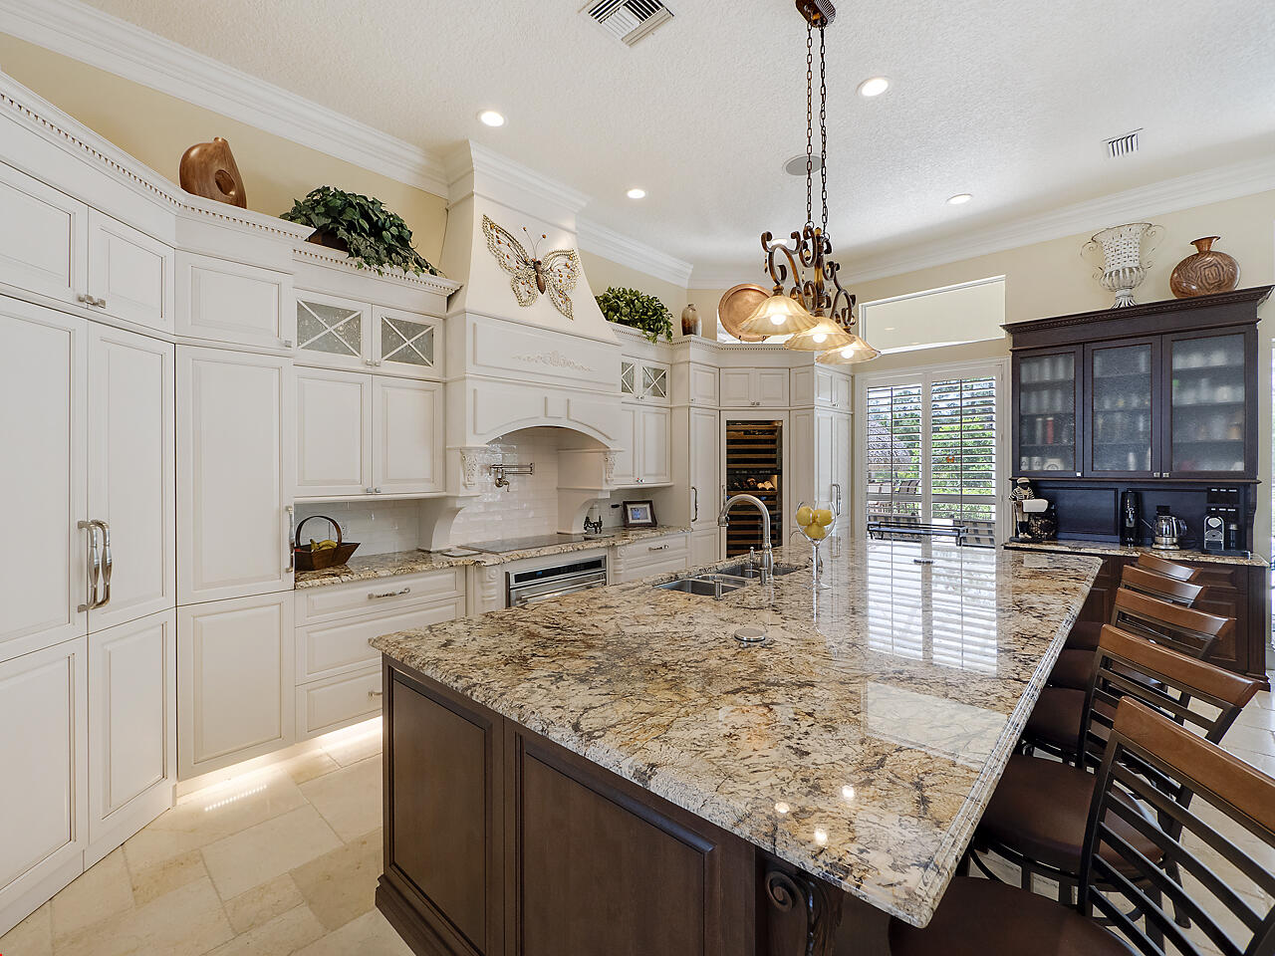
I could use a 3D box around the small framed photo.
[{"bbox_3d":[0.023,0.333,4.720,0.305,0.250,0.060,0,-11,-20],"label":"small framed photo"}]

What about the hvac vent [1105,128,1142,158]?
[{"bbox_3d":[3.204,-2.188,3.406,0.230,0.020,0.300,1,2,40],"label":"hvac vent"}]

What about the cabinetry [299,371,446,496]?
[{"bbox_3d":[-1.696,-0.268,3.214,0.360,0.730,0.860,1,2,45],"label":"cabinetry"}]

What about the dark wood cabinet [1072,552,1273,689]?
[{"bbox_3d":[3.991,1.045,4.273,1.480,0.900,0.620,1,1,41],"label":"dark wood cabinet"}]

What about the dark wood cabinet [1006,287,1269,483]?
[{"bbox_3d":[3.905,-0.655,4.170,1.430,1.320,0.420,1,1,40],"label":"dark wood cabinet"}]

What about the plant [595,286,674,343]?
[{"bbox_3d":[-0.053,-1.479,4.737,0.420,0.460,0.840,1,2,45],"label":"plant"}]

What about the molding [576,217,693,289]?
[{"bbox_3d":[0.000,-2.415,5.620,0.180,0.190,1.880,1,1,45],"label":"molding"}]

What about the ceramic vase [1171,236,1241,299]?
[{"bbox_3d":[4.450,-1.643,4.050,0.360,0.490,0.330,1,1,41],"label":"ceramic vase"}]

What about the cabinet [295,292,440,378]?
[{"bbox_3d":[-1.705,-0.835,3.202,0.330,0.440,0.870,1,1,45],"label":"cabinet"}]

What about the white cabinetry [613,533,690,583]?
[{"bbox_3d":[-0.046,0.961,4.784,0.580,0.860,0.950,1,2,45],"label":"white cabinetry"}]

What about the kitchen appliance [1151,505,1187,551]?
[{"bbox_3d":[4.369,0.442,4.240,0.210,0.280,0.160,1,1,38],"label":"kitchen appliance"}]

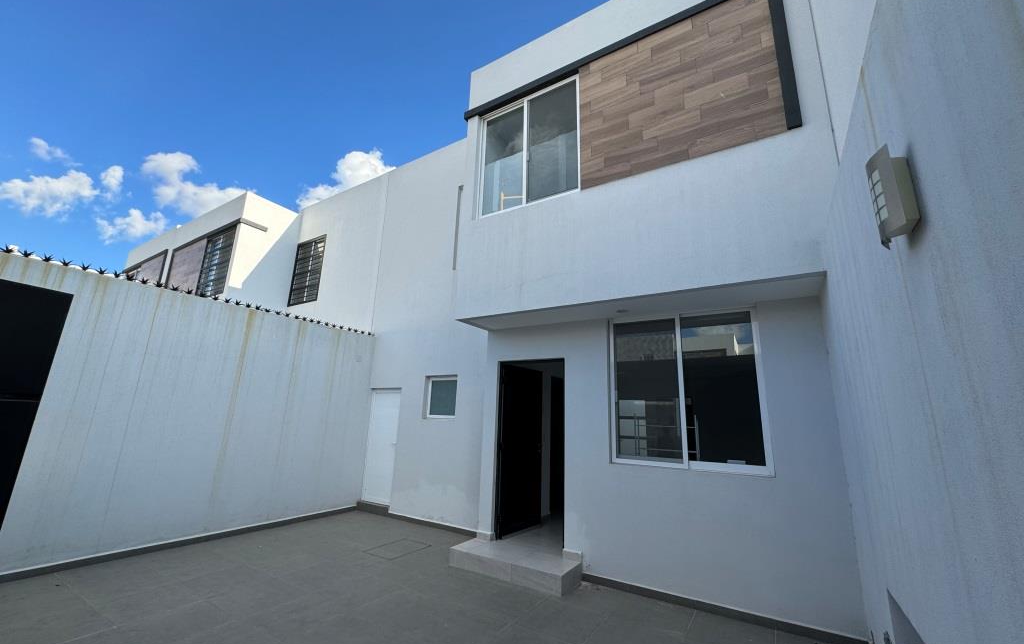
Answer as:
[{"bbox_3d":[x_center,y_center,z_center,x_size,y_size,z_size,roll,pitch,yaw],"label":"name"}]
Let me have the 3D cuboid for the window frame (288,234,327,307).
[{"bbox_3d":[-4.611,-1.142,9.350,1.126,1.526,0.073,-6,-15,32],"label":"window frame"}]

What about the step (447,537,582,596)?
[{"bbox_3d":[0.033,2.558,4.389,1.333,0.175,0.523,-6,-15,32],"label":"step"}]

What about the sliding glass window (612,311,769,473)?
[{"bbox_3d":[1.699,0.674,4.140,1.439,1.521,0.097,-6,-15,32],"label":"sliding glass window"}]

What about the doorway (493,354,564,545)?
[{"bbox_3d":[0.236,1.509,4.915,0.919,2.108,0.138,-6,-15,32],"label":"doorway"}]

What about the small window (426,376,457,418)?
[{"bbox_3d":[-1.092,1.199,6.541,0.658,0.669,0.113,-6,-15,32],"label":"small window"}]

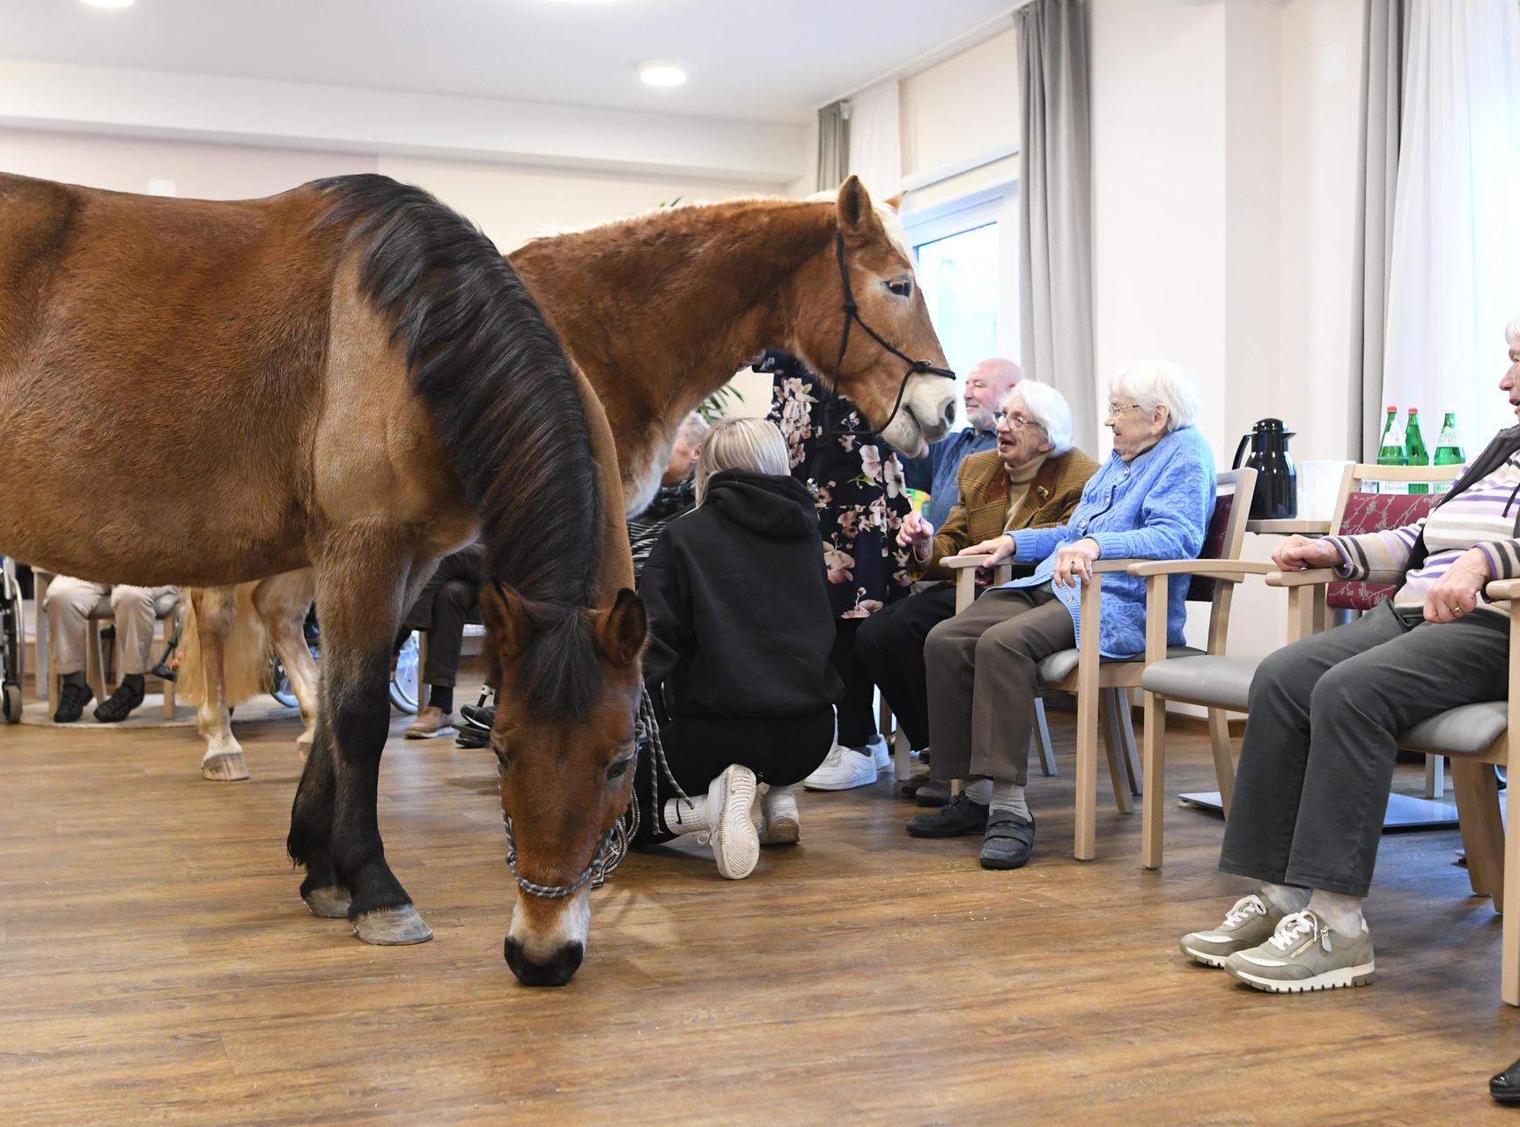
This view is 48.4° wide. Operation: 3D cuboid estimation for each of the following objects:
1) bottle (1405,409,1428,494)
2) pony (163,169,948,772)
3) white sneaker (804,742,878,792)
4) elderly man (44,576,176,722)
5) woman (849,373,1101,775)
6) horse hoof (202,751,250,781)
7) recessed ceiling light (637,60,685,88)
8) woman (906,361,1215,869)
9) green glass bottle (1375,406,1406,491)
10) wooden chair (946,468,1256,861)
[{"bbox_3d":[1.725,-0.258,4.474,0.082,0.300,0.082,-1,2,-22],"label":"bottle"},{"bbox_3d":[-0.620,-0.179,4.627,2.360,1.610,0.580,1,2,25],"label":"pony"},{"bbox_3d":[0.208,0.563,4.787,0.270,0.115,0.100,-1,2,-30],"label":"white sneaker"},{"bbox_3d":[-2.400,0.134,6.468,0.520,0.860,0.560,0,2,-5],"label":"elderly man"},{"bbox_3d":[0.597,0.058,4.609,0.680,1.135,0.530,-1,2,-36],"label":"woman"},{"bbox_3d":[-1.538,0.578,4.862,0.140,0.080,0.120,1,2,26],"label":"horse hoof"},{"bbox_3d":[-0.423,-2.097,7.263,0.210,0.055,0.210,0,2,0],"label":"recessed ceiling light"},{"bbox_3d":[0.717,0.078,4.015,0.660,1.135,0.540,-1,2,-26],"label":"woman"},{"bbox_3d":[1.635,-0.255,4.374,0.082,0.300,0.082,-1,2,-22],"label":"green glass bottle"},{"bbox_3d":[0.817,0.207,4.065,0.570,0.875,0.570,-1,2,-24],"label":"wooden chair"}]

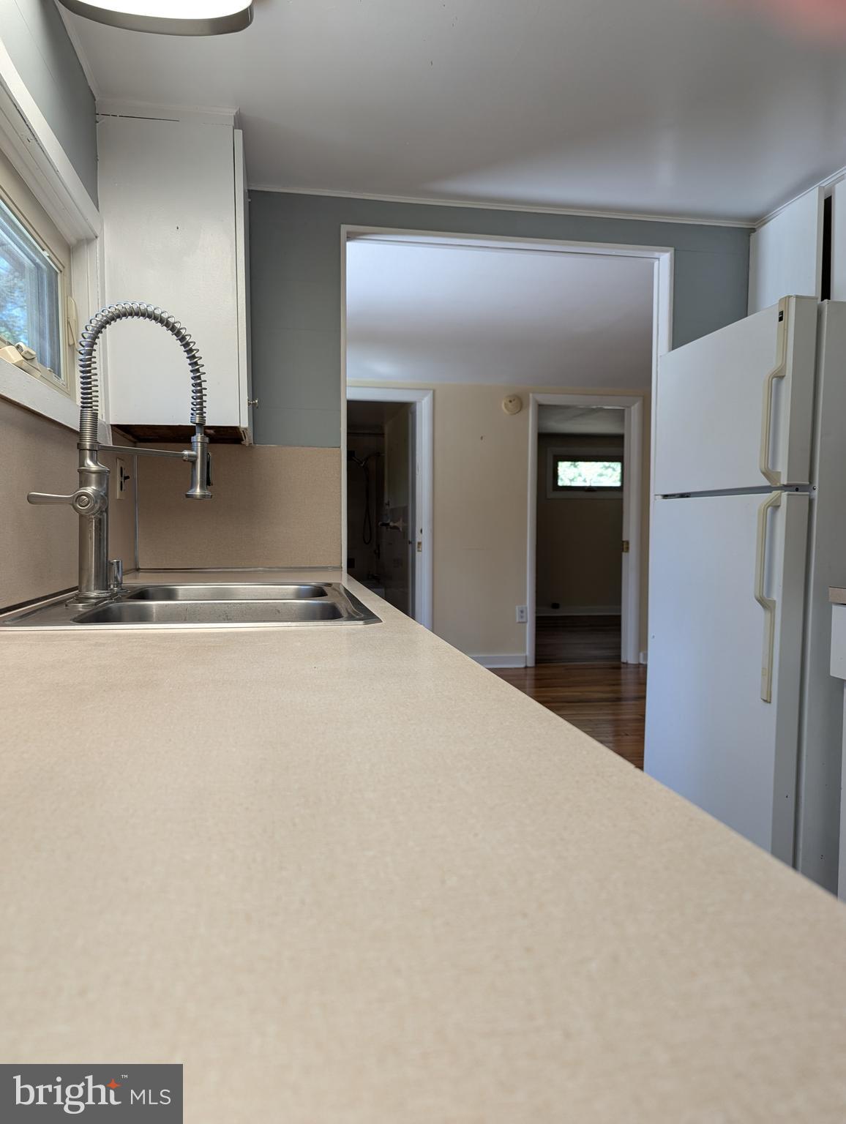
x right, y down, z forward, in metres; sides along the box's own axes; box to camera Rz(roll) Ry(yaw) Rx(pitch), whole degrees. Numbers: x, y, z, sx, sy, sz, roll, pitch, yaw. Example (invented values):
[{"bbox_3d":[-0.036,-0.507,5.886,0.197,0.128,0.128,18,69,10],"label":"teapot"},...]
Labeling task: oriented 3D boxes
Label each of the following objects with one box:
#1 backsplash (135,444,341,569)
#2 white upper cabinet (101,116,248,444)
[{"bbox_3d":[-0.569,-0.170,2.453,0.630,0.386,0.020,0,3,-10],"label":"backsplash"},{"bbox_3d":[-0.662,-0.734,2.167,0.349,0.764,0.459,0,3,-10],"label":"white upper cabinet"}]

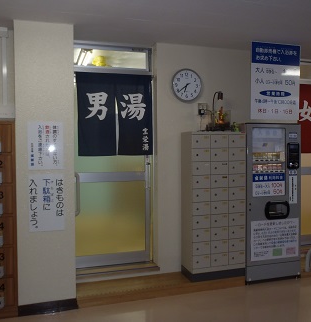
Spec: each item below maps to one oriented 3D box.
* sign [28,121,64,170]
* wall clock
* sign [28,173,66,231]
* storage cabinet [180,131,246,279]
[{"bbox_3d":[-0.953,-0.131,3.040,0.296,0.425,0.015,-1,1,-17],"label":"sign"},{"bbox_3d":[0.360,-0.866,3.995,0.365,0.365,0.050,-1,1,-17],"label":"wall clock"},{"bbox_3d":[-0.950,0.368,3.050,0.292,0.504,0.015,-1,1,-17],"label":"sign"},{"bbox_3d":[0.672,0.496,3.979,0.664,1.619,0.313,-1,1,-17],"label":"storage cabinet"}]

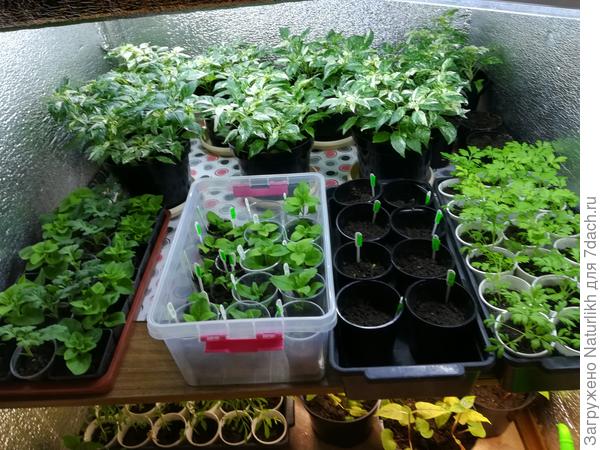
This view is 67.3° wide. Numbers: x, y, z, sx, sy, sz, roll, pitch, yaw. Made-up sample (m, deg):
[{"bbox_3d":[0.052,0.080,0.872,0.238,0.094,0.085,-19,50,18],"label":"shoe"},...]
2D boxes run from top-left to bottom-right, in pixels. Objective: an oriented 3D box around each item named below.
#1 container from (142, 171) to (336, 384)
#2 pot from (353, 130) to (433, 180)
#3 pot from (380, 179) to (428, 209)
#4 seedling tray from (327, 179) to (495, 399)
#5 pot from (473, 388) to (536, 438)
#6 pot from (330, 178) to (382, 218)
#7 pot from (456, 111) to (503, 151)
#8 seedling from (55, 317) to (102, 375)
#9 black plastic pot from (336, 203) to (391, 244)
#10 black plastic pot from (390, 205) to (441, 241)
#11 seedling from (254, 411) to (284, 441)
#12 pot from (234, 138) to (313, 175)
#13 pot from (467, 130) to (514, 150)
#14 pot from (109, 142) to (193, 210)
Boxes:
[{"bbox_3d":[-0.076,0.082,0.785,0.259,0.167,0.370,-3,38,3],"label":"container"},{"bbox_3d":[0.217,-0.166,1.054,0.184,0.152,0.184,-3,38,3],"label":"pot"},{"bbox_3d":[0.214,-0.021,0.915,0.097,0.097,0.097,-2,37,5],"label":"pot"},{"bbox_3d":[0.161,0.084,0.796,0.213,0.089,0.472,-2,37,5],"label":"seedling tray"},{"bbox_3d":[0.441,0.395,1.048,0.177,0.157,0.177,-3,38,3],"label":"pot"},{"bbox_3d":[0.123,-0.032,0.958,0.101,0.094,0.101,-3,38,3],"label":"pot"},{"bbox_3d":[0.439,-0.210,1.122,0.111,0.105,0.111,-2,37,5],"label":"pot"},{"bbox_3d":[-0.344,0.187,0.699,0.067,0.058,0.067,-2,37,5],"label":"seedling"},{"bbox_3d":[0.120,0.033,0.847,0.097,0.097,0.097,-2,37,5],"label":"black plastic pot"},{"bbox_3d":[0.221,0.032,0.866,0.101,0.094,0.101,-3,38,3],"label":"black plastic pot"},{"bbox_3d":[-0.061,0.399,0.897,0.060,0.065,0.060,-2,37,5],"label":"seedling"},{"bbox_3d":[-0.058,-0.158,1.076,0.184,0.152,0.184,-3,38,3],"label":"pot"},{"bbox_3d":[0.432,-0.150,1.050,0.104,0.100,0.104,-2,37,5],"label":"pot"},{"bbox_3d":[-0.347,-0.139,1.086,0.184,0.152,0.184,-3,38,3],"label":"pot"}]

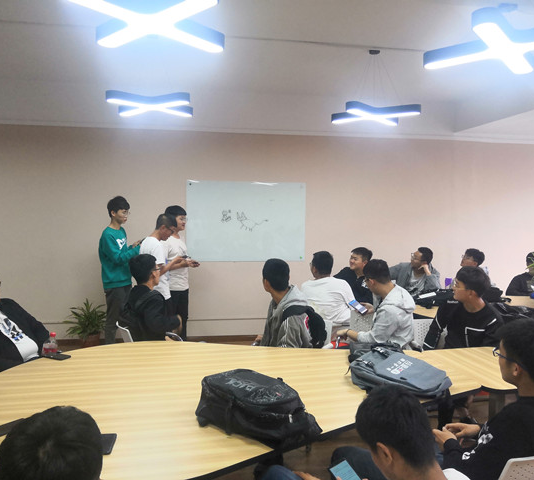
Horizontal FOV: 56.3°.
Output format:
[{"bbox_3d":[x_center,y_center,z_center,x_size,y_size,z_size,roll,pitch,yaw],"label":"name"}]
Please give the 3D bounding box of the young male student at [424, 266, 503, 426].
[{"bbox_3d":[1.317,0.800,3.260,0.580,1.230,0.800,2,3,19],"label":"young male student"}]

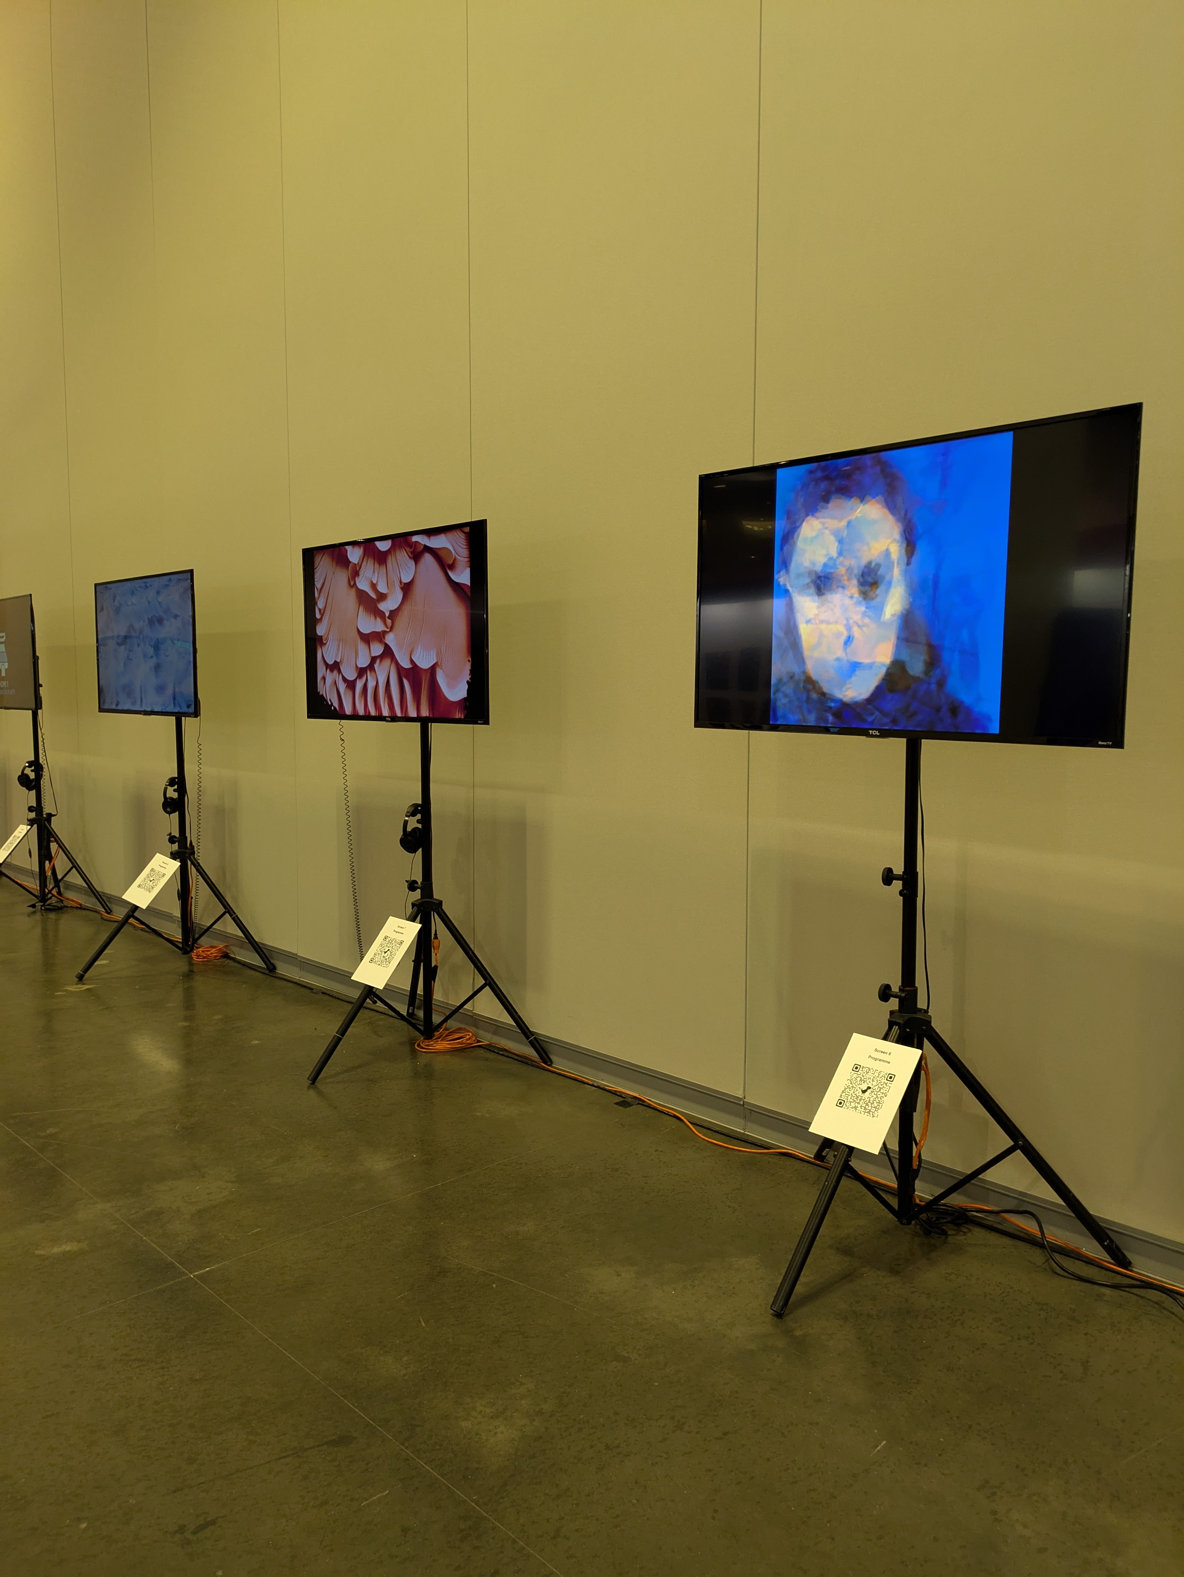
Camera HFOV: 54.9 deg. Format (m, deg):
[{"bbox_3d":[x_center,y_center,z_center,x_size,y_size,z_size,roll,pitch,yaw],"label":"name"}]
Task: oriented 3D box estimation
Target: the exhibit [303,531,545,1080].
[{"bbox_3d":[-0.788,0.058,4.530,0.829,2.088,1.235,-5,8,-44],"label":"exhibit"}]

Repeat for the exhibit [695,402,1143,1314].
[{"bbox_3d":[0.768,0.200,2.961,0.885,2.113,1.235,-5,7,-42],"label":"exhibit"}]

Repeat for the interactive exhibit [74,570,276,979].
[{"bbox_3d":[-2.380,-0.081,6.072,0.867,2.063,1.236,-5,8,-44],"label":"interactive exhibit"}]

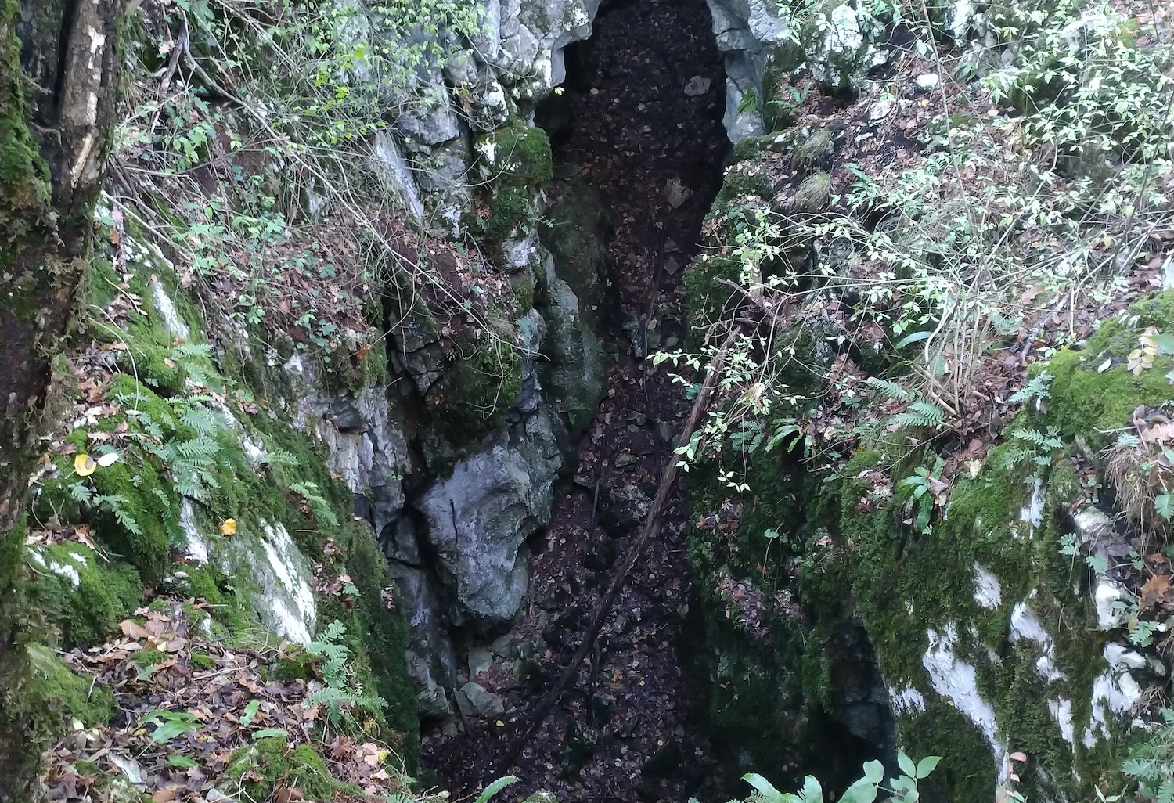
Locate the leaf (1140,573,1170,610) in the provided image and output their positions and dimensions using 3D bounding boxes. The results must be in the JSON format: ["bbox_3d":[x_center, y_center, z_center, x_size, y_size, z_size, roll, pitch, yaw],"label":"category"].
[{"bbox_3d":[1.578,0.531,2.896,0.075,0.025,0.105,9,55,42],"label":"leaf"}]

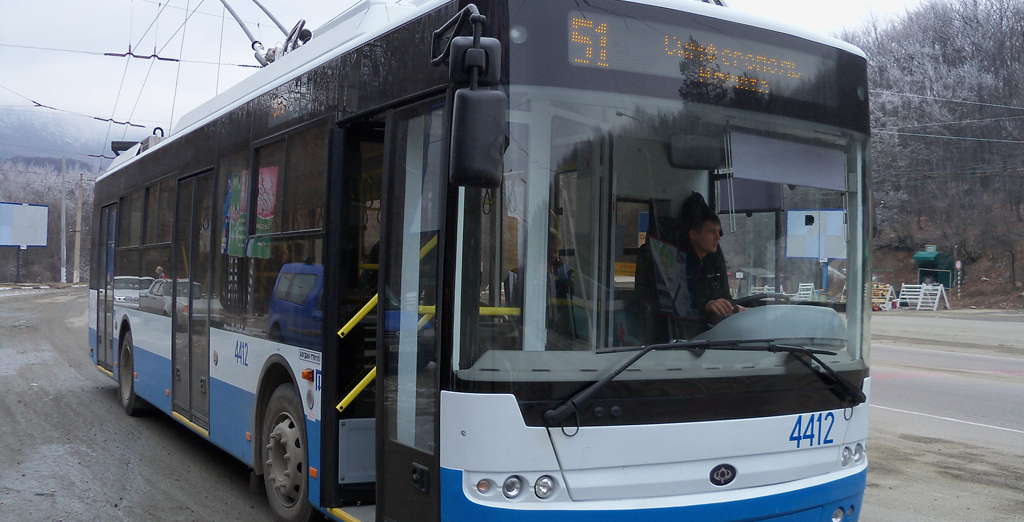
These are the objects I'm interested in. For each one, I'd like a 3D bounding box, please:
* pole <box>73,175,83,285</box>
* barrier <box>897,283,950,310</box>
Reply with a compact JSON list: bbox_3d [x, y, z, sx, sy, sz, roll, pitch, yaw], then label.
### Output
[{"bbox_3d":[-33.425,-2.496,80.000,0.360,8.450,0.360,3,0,-24],"label":"pole"},{"bbox_3d":[17.466,1.517,44.000,0.750,1.100,2.000,1,-1,-30],"label":"barrier"}]

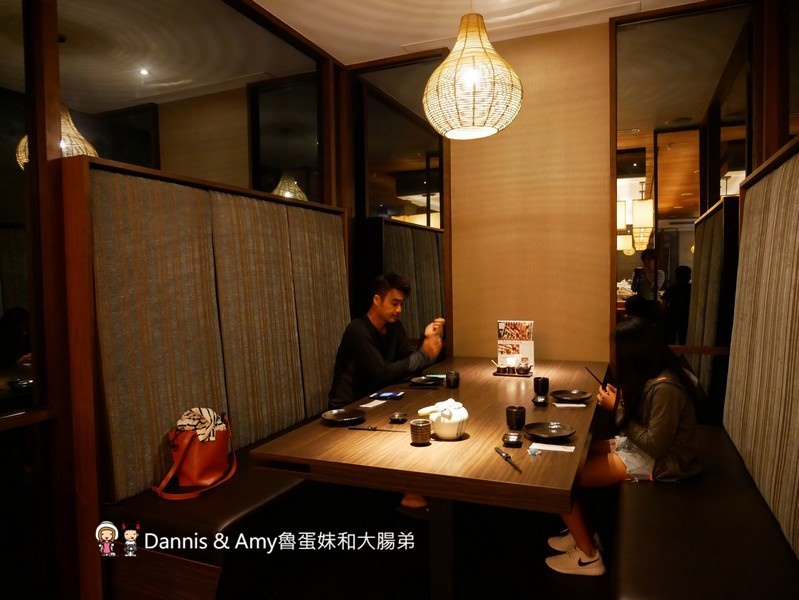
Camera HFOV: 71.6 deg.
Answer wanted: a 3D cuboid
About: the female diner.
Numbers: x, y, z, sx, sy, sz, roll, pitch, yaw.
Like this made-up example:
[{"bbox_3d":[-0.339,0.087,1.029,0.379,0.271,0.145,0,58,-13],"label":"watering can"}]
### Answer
[{"bbox_3d":[0.932,0.615,2.361,0.612,1.093,0.422,0,3,23],"label":"female diner"}]

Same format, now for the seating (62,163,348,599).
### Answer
[{"bbox_3d":[-0.550,0.295,2.896,0.725,1.732,1.985,0,3,23],"label":"seating"}]

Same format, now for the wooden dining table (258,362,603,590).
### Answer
[{"bbox_3d":[0.394,0.792,2.492,0.934,0.745,2.047,0,3,23],"label":"wooden dining table"}]

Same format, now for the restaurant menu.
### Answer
[{"bbox_3d":[0.635,0.252,3.017,0.201,0.277,0.051,0,3,23],"label":"restaurant menu"}]

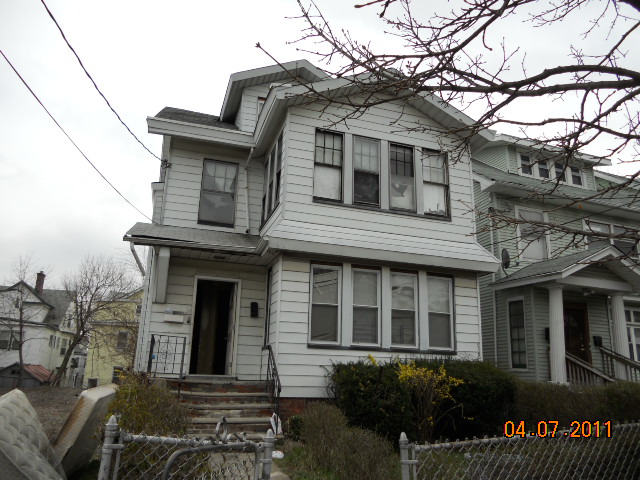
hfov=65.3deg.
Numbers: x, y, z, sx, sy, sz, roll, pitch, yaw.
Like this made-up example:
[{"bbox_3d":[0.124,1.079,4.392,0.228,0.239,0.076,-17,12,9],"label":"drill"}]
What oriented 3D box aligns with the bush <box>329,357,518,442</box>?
[{"bbox_3d":[1.823,2.944,9.135,3.420,1.360,1.400,6,-16,-17],"label":"bush"}]

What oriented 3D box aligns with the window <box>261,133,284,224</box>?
[{"bbox_3d":[-1.161,-1.421,12.000,0.140,1.780,2.000,6,-16,-17],"label":"window"}]

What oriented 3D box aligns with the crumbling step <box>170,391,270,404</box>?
[{"bbox_3d":[-1.741,2.814,8.851,1.790,0.200,0.320,6,-16,-17],"label":"crumbling step"}]

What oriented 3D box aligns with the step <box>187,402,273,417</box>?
[{"bbox_3d":[-1.610,2.934,8.538,1.700,0.200,0.320,6,-16,-17],"label":"step"}]

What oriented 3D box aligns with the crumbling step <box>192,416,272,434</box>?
[{"bbox_3d":[-1.503,3.054,8.216,1.620,0.205,0.320,6,-16,-17],"label":"crumbling step"}]

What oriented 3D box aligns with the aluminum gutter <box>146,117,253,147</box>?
[{"bbox_3d":[-2.911,-2.630,12.404,2.580,0.380,0.180,6,-16,-17],"label":"aluminum gutter"}]

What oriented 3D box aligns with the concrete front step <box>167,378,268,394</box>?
[{"bbox_3d":[-1.834,2.707,9.191,1.890,0.200,0.350,6,-16,-17],"label":"concrete front step"}]

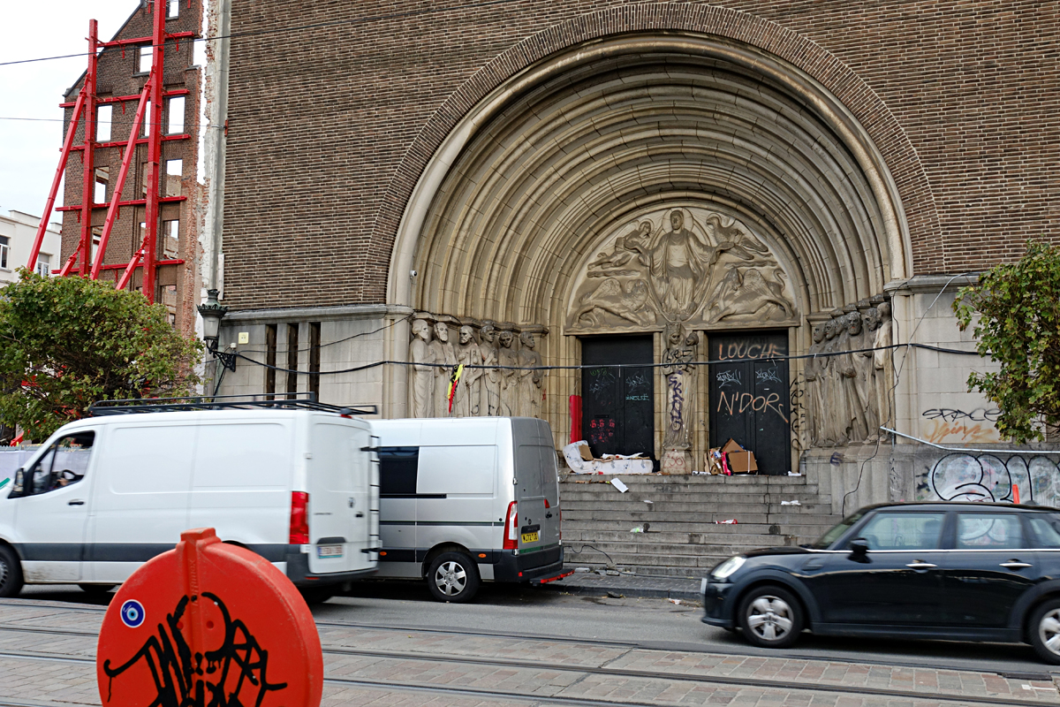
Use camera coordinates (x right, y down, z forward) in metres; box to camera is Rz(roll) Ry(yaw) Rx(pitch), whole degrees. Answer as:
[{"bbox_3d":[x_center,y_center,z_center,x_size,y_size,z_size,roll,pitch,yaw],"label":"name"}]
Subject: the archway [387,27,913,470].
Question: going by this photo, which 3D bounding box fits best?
[{"bbox_3d":[2.199,-1.410,18.636,8.428,7.048,4.200,-2,-7,18],"label":"archway"}]

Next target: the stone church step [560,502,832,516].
[{"bbox_3d":[2.286,2.665,18.382,5.700,0.156,0.320,-2,-7,18],"label":"stone church step"}]

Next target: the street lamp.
[{"bbox_3d":[-5.397,-0.424,18.349,0.630,1.340,1.020,-2,-7,18],"label":"street lamp"}]

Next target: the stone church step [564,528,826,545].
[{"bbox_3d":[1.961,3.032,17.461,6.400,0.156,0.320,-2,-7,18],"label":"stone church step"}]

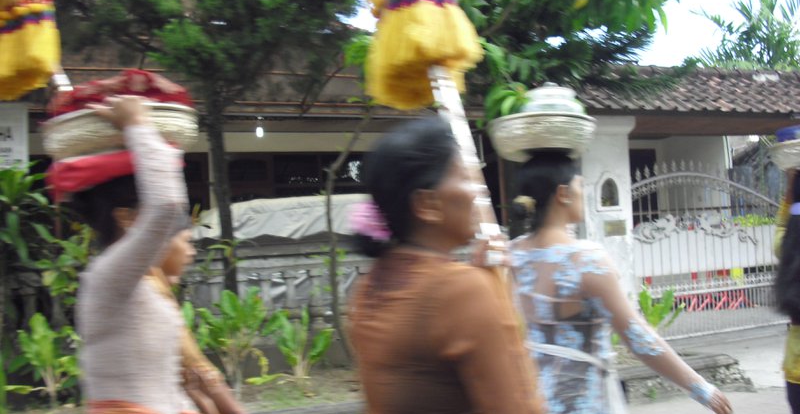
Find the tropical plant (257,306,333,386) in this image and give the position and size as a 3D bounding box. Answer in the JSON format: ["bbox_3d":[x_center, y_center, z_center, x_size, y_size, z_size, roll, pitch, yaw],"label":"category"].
[{"bbox_3d":[-0.679,0.891,5.650,0.480,0.510,0.450,-2,-2,-23],"label":"tropical plant"}]

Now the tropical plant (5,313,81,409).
[{"bbox_3d":[-2.111,0.915,5.200,0.460,0.560,0.450,-2,-2,-23],"label":"tropical plant"}]

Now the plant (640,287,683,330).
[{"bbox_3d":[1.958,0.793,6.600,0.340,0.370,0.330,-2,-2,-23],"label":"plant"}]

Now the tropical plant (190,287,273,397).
[{"bbox_3d":[-1.017,0.818,5.300,0.500,0.650,0.480,-2,-2,-23],"label":"tropical plant"}]

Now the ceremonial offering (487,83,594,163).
[{"bbox_3d":[0.462,-0.274,2.850,0.345,0.235,0.345,-3,-2,0],"label":"ceremonial offering"}]

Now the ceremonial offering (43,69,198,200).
[{"bbox_3d":[-0.735,-0.192,2.300,0.395,0.320,0.380,-3,-2,0],"label":"ceremonial offering"}]

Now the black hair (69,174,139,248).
[{"bbox_3d":[-0.766,0.007,2.300,0.200,0.210,0.170,-2,-2,-23],"label":"black hair"}]

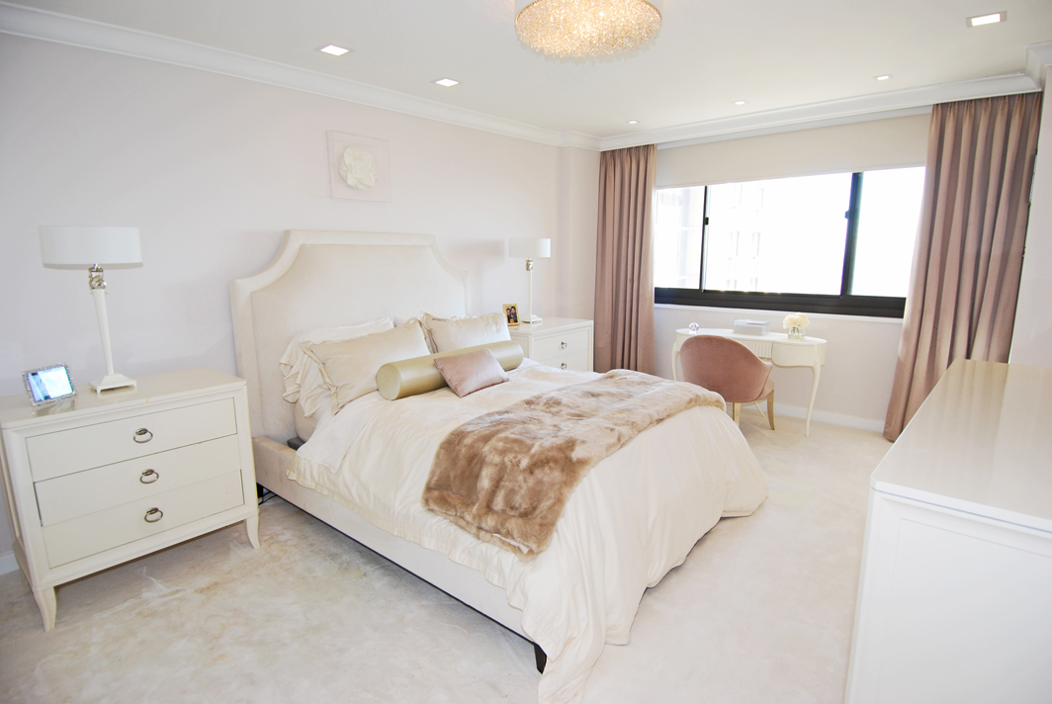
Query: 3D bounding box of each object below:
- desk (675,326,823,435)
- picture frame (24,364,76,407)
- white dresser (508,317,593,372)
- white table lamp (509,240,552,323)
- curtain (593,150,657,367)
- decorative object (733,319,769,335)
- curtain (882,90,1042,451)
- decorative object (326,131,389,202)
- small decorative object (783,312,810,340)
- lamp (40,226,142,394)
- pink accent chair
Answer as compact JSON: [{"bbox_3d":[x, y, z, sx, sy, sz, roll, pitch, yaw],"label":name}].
[{"bbox_3d":[1.912,0.217,4.583,1.196,0.728,0.507,9,14,42],"label":"desk"},{"bbox_3d":[-2.063,0.136,2.280,0.080,0.146,0.181,1,11,9],"label":"picture frame"},{"bbox_3d":[0.095,0.182,4.565,0.609,0.845,0.884,9,14,42],"label":"white dresser"},{"bbox_3d":[0.029,-0.615,4.569,0.362,0.722,0.362,-1,11,0],"label":"white table lamp"},{"bbox_3d":[0.984,-0.764,5.289,0.624,2.414,0.160,8,13,37],"label":"curtain"},{"bbox_3d":[1.984,-0.206,4.621,0.249,0.093,0.167,9,14,42],"label":"decorative object"},{"bbox_3d":[3.005,-0.478,3.666,0.595,2.407,0.160,8,13,37],"label":"curtain"},{"bbox_3d":[-1.089,-1.208,3.469,0.072,0.402,0.399,9,14,42],"label":"decorative object"},{"bbox_3d":[2.255,-0.217,4.364,0.189,0.206,0.189,9,14,42],"label":"small decorative object"},{"bbox_3d":[-1.951,-0.195,2.433,0.370,0.737,0.370,9,14,42],"label":"lamp"},{"bbox_3d":[1.671,0.232,4.309,0.638,0.806,0.638,-8,13,-33],"label":"pink accent chair"}]

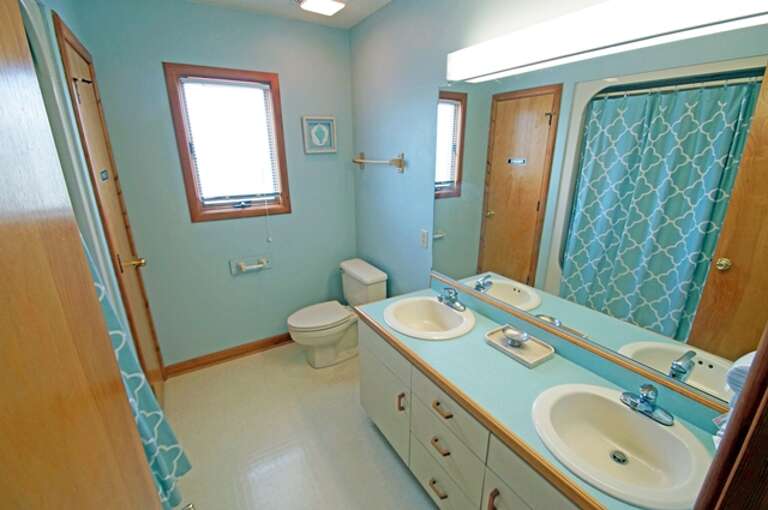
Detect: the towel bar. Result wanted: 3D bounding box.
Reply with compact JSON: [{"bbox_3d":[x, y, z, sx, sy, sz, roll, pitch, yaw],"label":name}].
[{"bbox_3d":[-0.062,-0.655,2.269,0.098,0.125,0.620,-10,18,-29],"label":"towel bar"}]

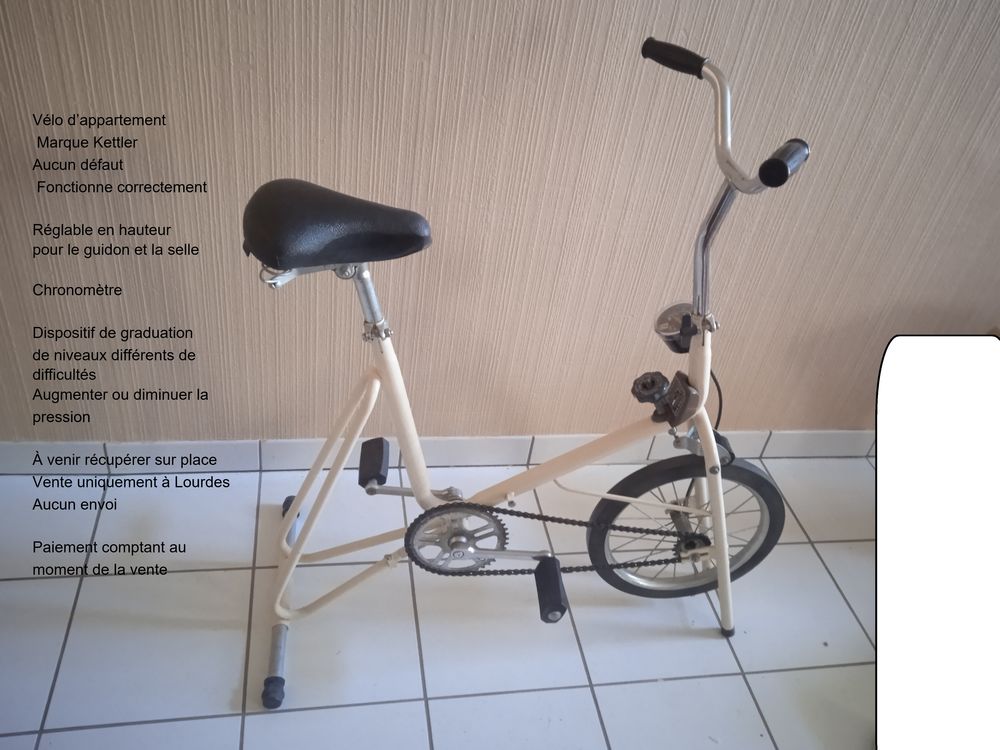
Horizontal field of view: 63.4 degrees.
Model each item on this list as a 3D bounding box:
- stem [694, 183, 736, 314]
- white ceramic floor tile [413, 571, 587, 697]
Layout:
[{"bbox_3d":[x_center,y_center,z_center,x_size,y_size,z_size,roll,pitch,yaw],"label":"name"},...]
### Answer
[{"bbox_3d":[0.298,-0.178,1.140,0.050,0.215,0.027,3,38,-9],"label":"stem"},{"bbox_3d":[-0.008,0.477,1.564,0.300,0.010,0.300,0,38,-13],"label":"white ceramic floor tile"}]

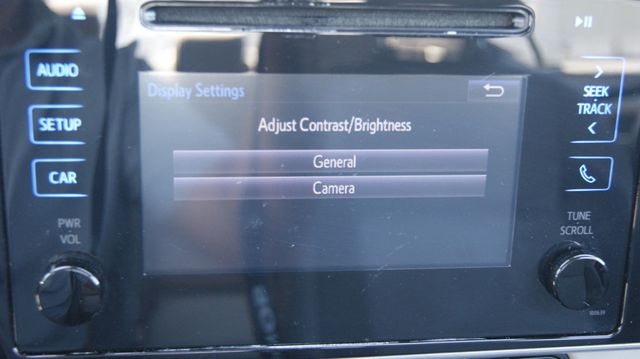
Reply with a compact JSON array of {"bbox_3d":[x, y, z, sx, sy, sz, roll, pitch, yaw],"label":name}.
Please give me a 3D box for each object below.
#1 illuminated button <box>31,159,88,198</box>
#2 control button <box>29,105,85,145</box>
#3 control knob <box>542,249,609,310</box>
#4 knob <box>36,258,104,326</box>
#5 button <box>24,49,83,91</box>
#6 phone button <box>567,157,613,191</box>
[{"bbox_3d":[-0.088,0.000,0.301,0.019,0.013,0.003,0,15,-8],"label":"illuminated button"},{"bbox_3d":[-0.088,-0.018,0.296,0.019,0.013,0.003,0,15,-8],"label":"control button"},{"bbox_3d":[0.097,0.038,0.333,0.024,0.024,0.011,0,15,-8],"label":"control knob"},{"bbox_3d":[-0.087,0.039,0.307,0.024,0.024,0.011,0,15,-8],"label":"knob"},{"bbox_3d":[-0.087,-0.036,0.291,0.019,0.013,0.003,0,15,-8],"label":"button"},{"bbox_3d":[0.100,-0.002,0.327,0.019,0.013,0.003,0,15,-8],"label":"phone button"}]

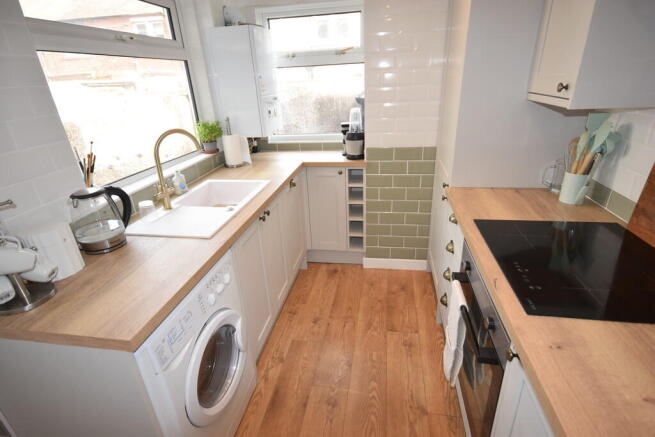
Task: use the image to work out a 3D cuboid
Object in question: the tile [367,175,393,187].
[{"bbox_3d":[0.395,-0.280,2.485,0.200,0.100,0.009,1,24,10],"label":"tile"}]

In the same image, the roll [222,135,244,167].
[{"bbox_3d":[-0.707,-0.505,2.461,0.122,0.220,0.122,-3,24,1],"label":"roll"}]

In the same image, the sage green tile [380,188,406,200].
[{"bbox_3d":[0.500,-0.184,2.508,0.200,0.100,0.009,1,24,10],"label":"sage green tile"}]

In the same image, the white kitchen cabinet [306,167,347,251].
[{"bbox_3d":[0.034,-0.132,2.777,0.300,0.710,0.380,1,24,11],"label":"white kitchen cabinet"}]

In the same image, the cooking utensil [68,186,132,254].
[{"bbox_3d":[-0.894,0.002,1.310,0.215,0.240,0.165,-15,26,-24],"label":"cooking utensil"}]

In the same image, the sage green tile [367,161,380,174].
[{"bbox_3d":[0.338,-0.374,2.406,0.091,0.099,0.010,2,24,10],"label":"sage green tile"}]

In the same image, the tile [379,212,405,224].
[{"bbox_3d":[0.508,0.004,2.573,0.199,0.100,0.009,1,24,10],"label":"tile"}]

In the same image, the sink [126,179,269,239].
[{"bbox_3d":[-0.644,-0.001,1.800,0.464,0.200,0.808,2,24,10],"label":"sink"}]

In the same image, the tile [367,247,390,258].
[{"bbox_3d":[0.424,0.284,2.712,0.198,0.100,0.009,1,24,10],"label":"tile"}]

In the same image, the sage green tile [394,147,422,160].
[{"bbox_3d":[0.575,-0.455,2.332,0.199,0.098,0.010,1,24,11],"label":"sage green tile"}]

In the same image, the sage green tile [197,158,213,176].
[{"bbox_3d":[-0.844,-0.364,2.266,0.009,0.097,0.198,1,24,10],"label":"sage green tile"}]

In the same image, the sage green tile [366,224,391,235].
[{"bbox_3d":[0.410,0.095,2.613,0.199,0.098,0.010,1,24,11],"label":"sage green tile"}]

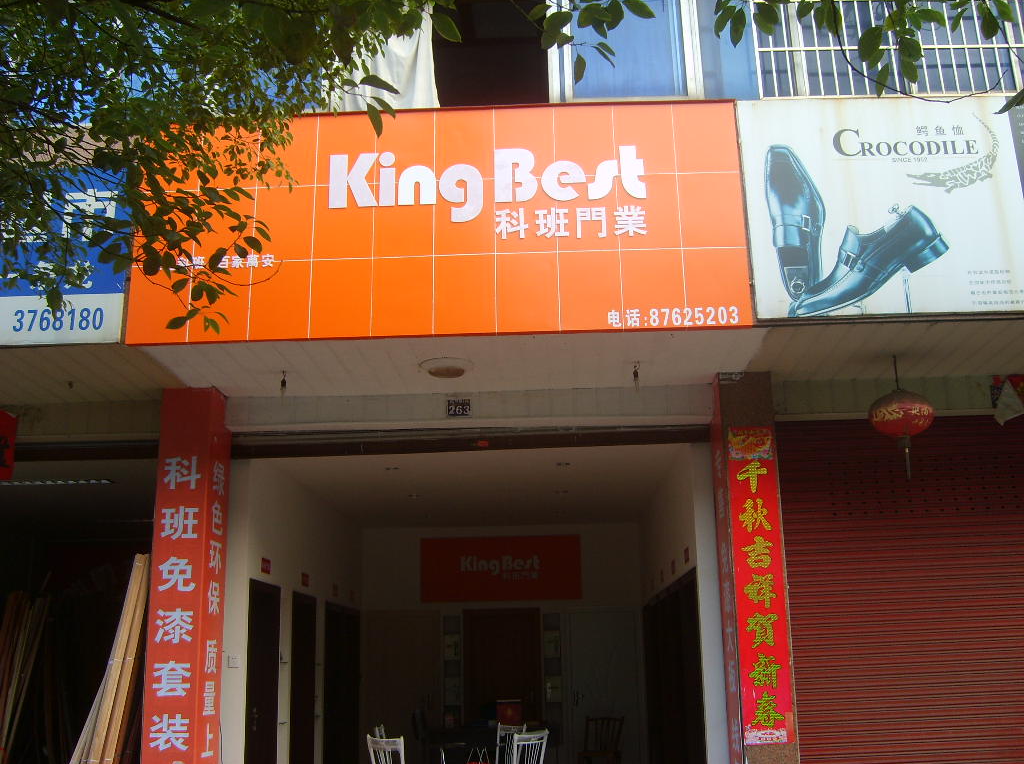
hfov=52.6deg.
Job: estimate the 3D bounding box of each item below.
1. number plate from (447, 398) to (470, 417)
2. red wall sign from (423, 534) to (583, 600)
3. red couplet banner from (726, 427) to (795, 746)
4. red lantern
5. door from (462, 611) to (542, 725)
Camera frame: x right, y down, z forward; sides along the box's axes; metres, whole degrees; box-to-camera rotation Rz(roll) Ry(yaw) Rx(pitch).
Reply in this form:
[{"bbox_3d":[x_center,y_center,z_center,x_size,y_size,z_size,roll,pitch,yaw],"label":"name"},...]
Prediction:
[{"bbox_3d":[-0.388,0.185,7.595,0.159,0.127,0.020,-2,-15,2],"label":"number plate"},{"bbox_3d":[-0.132,2.192,12.146,1.891,0.748,0.030,-2,-15,2],"label":"red wall sign"},{"bbox_3d":[1.644,1.318,6.851,0.314,2.103,0.010,-2,-15,2],"label":"red couplet banner"},{"bbox_3d":[2.573,0.341,6.787,0.441,0.616,0.441,-2,-15,2],"label":"red lantern"},{"bbox_3d":[-0.106,3.600,11.729,0.905,2.080,0.080,-2,-15,2],"label":"door"}]

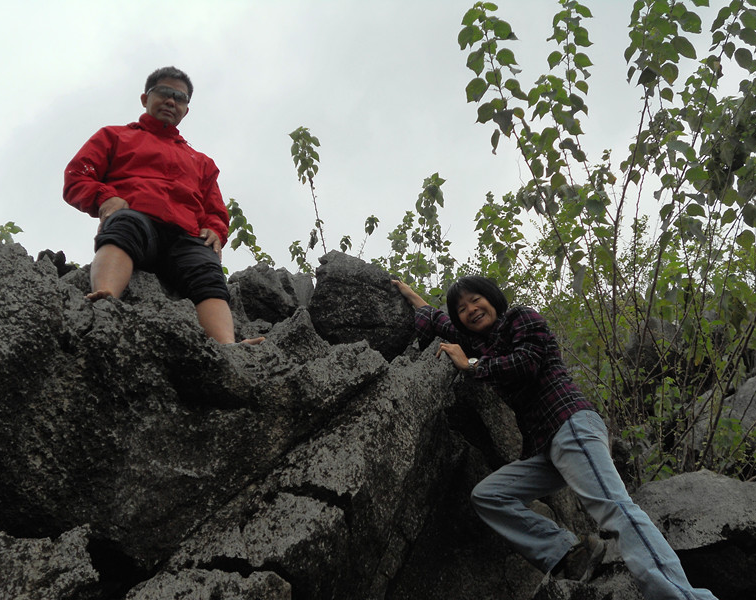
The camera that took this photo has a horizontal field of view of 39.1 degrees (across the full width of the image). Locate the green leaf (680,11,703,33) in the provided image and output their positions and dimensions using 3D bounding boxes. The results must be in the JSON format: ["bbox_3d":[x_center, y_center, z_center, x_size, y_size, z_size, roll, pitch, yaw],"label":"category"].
[{"bbox_3d":[1.474,-1.310,5.000,0.126,0.030,0.094,38,-65,0],"label":"green leaf"}]

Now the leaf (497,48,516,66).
[{"bbox_3d":[0.580,-1.095,4.800,0.093,0.084,0.045,0,-25,0],"label":"leaf"}]

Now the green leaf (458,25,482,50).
[{"bbox_3d":[0.418,-1.185,4.800,0.112,0.121,0.045,0,-25,0],"label":"green leaf"}]

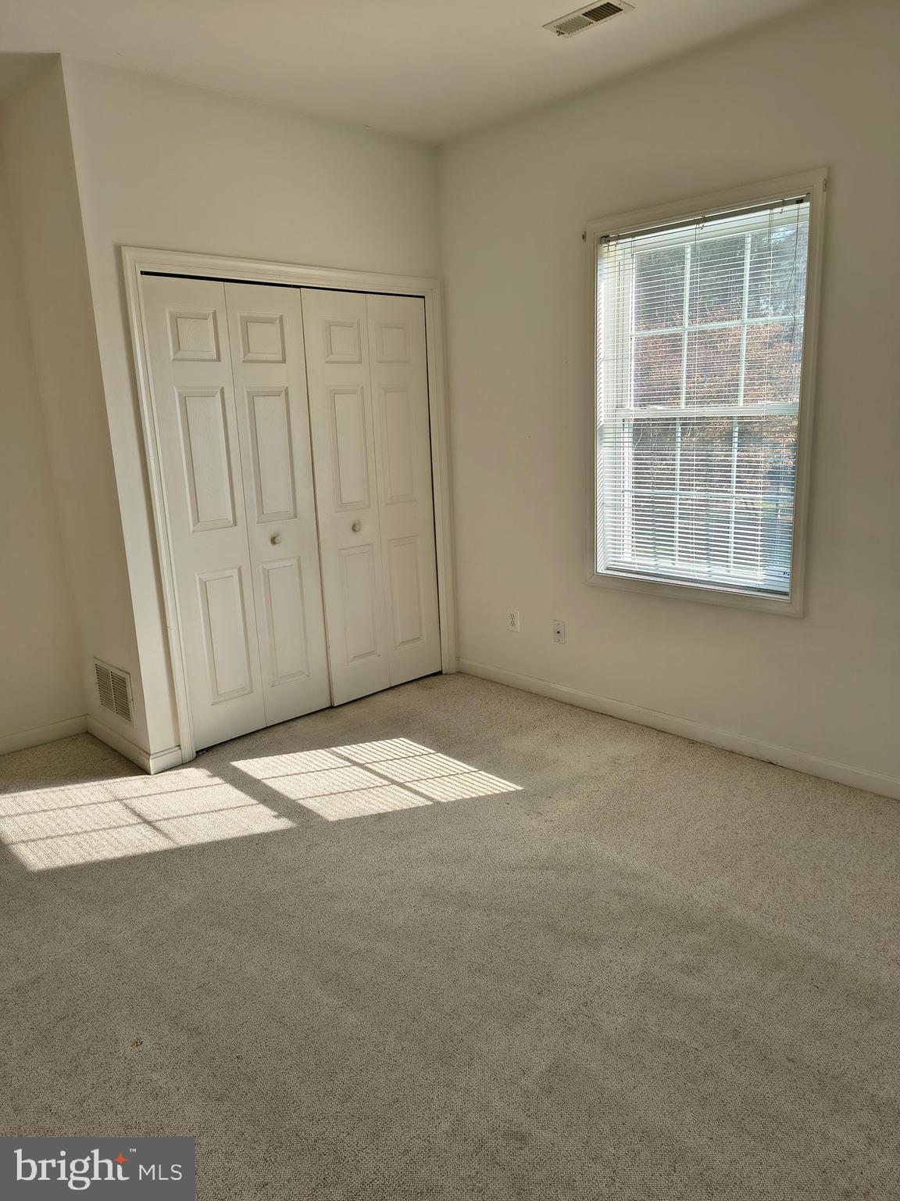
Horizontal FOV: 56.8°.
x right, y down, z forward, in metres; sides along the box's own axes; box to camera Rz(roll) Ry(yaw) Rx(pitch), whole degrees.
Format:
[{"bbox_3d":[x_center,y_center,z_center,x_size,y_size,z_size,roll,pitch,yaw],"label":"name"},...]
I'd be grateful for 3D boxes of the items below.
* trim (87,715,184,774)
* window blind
[{"bbox_3d":[-1.491,0.644,3.893,0.143,0.091,0.731,-14,17,-42],"label":"trim"},{"bbox_3d":[1.010,-0.801,3.474,0.038,1.481,0.936,-14,17,-42],"label":"window blind"}]

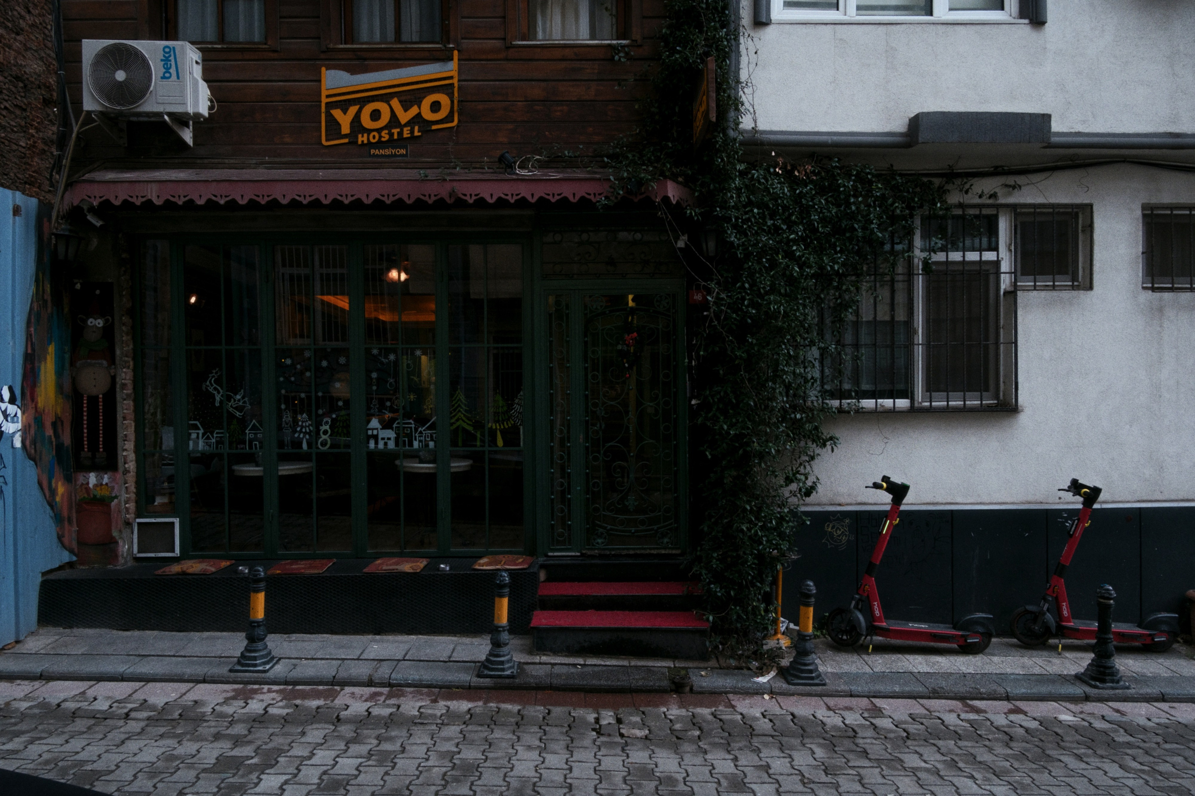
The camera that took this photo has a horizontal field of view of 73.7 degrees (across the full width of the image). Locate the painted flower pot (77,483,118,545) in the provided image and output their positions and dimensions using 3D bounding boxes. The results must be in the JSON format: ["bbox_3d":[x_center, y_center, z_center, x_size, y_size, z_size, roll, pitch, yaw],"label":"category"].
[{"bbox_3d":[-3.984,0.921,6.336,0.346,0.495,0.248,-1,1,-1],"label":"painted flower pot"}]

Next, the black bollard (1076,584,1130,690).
[{"bbox_3d":[3.354,1.569,5.300,0.235,0.655,0.235,0,1,-2],"label":"black bollard"}]

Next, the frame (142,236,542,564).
[{"bbox_3d":[-2.085,-0.015,6.330,3.171,2.566,0.120,0,1,-1],"label":"frame"}]

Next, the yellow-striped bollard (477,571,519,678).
[{"bbox_3d":[-0.637,1.436,5.119,0.235,0.642,0.235,0,1,-2],"label":"yellow-striped bollard"}]

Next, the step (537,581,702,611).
[{"bbox_3d":[0.169,1.511,6.076,1.218,0.119,0.410,0,1,-1],"label":"step"}]

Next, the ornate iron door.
[{"bbox_3d":[0.133,0.189,6.286,1.097,2.082,0.089,0,1,-1],"label":"ornate iron door"}]

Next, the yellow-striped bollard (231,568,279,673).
[{"bbox_3d":[-2.180,1.386,5.064,0.235,0.632,0.235,0,1,-2],"label":"yellow-striped bollard"}]

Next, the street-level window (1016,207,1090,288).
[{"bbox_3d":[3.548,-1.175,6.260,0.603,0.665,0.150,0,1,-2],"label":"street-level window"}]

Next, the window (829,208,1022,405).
[{"bbox_3d":[2.437,-0.685,6.083,1.564,1.571,0.158,0,1,-2],"label":"window"}]

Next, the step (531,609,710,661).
[{"bbox_3d":[0.154,1.633,5.515,1.189,0.211,0.384,0,1,-1],"label":"step"}]

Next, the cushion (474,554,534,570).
[{"bbox_3d":[-0.698,1.238,5.921,0.417,0.044,0.384,0,1,-1],"label":"cushion"}]

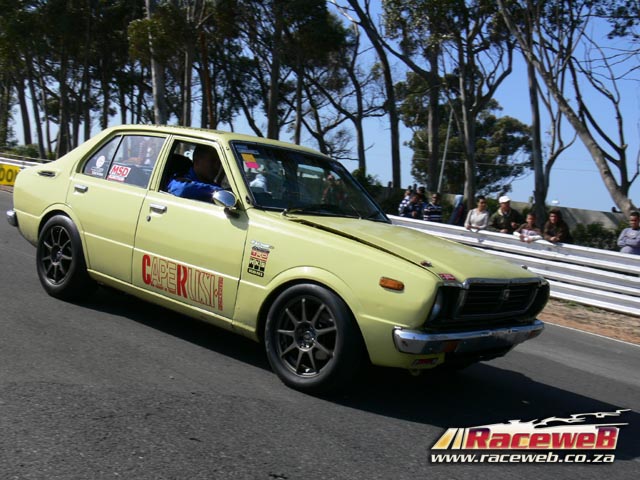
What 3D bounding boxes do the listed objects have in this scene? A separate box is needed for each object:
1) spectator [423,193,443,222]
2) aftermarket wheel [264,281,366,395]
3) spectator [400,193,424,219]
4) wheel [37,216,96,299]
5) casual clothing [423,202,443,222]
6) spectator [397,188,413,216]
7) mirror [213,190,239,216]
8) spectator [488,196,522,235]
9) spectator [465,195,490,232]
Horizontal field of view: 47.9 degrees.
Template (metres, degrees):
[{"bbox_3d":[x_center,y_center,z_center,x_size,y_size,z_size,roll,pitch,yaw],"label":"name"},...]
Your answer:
[{"bbox_3d":[2.447,-0.216,16.257,0.500,1.680,0.350,10,4,23],"label":"spectator"},{"bbox_3d":[-0.009,0.515,3.881,0.561,0.561,0.190,13,5,42],"label":"aftermarket wheel"},{"bbox_3d":[1.991,-0.248,16.356,0.500,1.650,0.380,11,4,26],"label":"spectator"},{"bbox_3d":[-1.854,0.119,5.326,0.561,0.561,0.190,12,5,37],"label":"wheel"},{"bbox_3d":[2.478,-0.506,16.223,0.500,0.660,0.300,10,4,23],"label":"casual clothing"},{"bbox_3d":[1.902,-0.395,17.357,0.500,1.680,0.350,11,5,29],"label":"spectator"},{"bbox_3d":[-0.543,-0.210,4.147,0.095,0.130,0.140,13,6,43],"label":"mirror"},{"bbox_3d":[3.228,0.034,12.958,0.570,1.700,0.450,11,5,29],"label":"spectator"},{"bbox_3d":[2.826,-0.020,13.256,0.470,1.630,0.420,11,5,33],"label":"spectator"}]

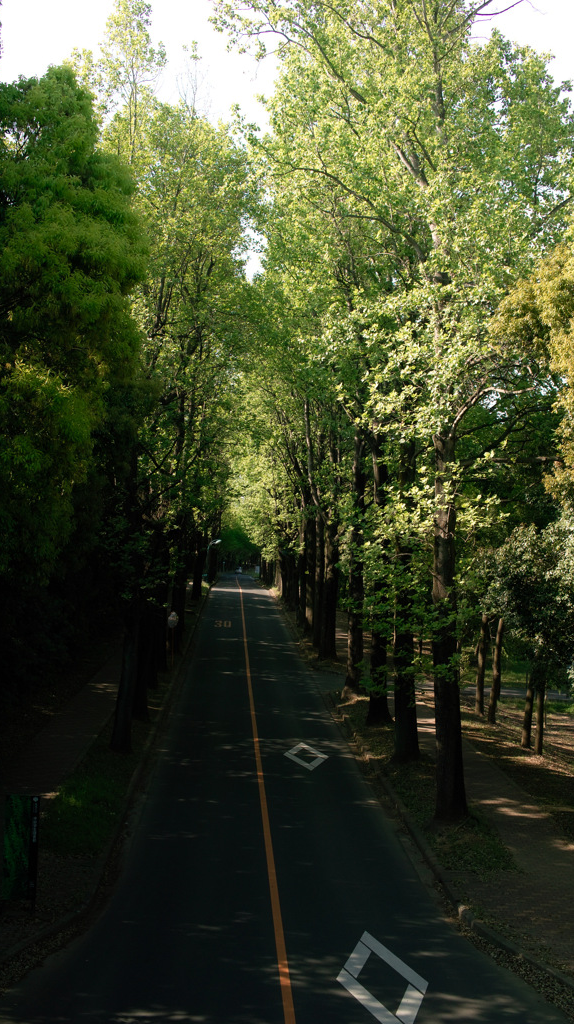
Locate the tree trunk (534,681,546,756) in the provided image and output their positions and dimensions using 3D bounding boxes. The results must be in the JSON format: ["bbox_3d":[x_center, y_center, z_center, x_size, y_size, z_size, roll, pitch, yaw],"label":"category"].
[{"bbox_3d":[8.841,7.259,40.867,0.300,2.560,0.300,3,-1,-3],"label":"tree trunk"}]

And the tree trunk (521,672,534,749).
[{"bbox_3d":[8.692,7.199,42.380,0.350,2.720,0.350,3,-1,-3],"label":"tree trunk"}]

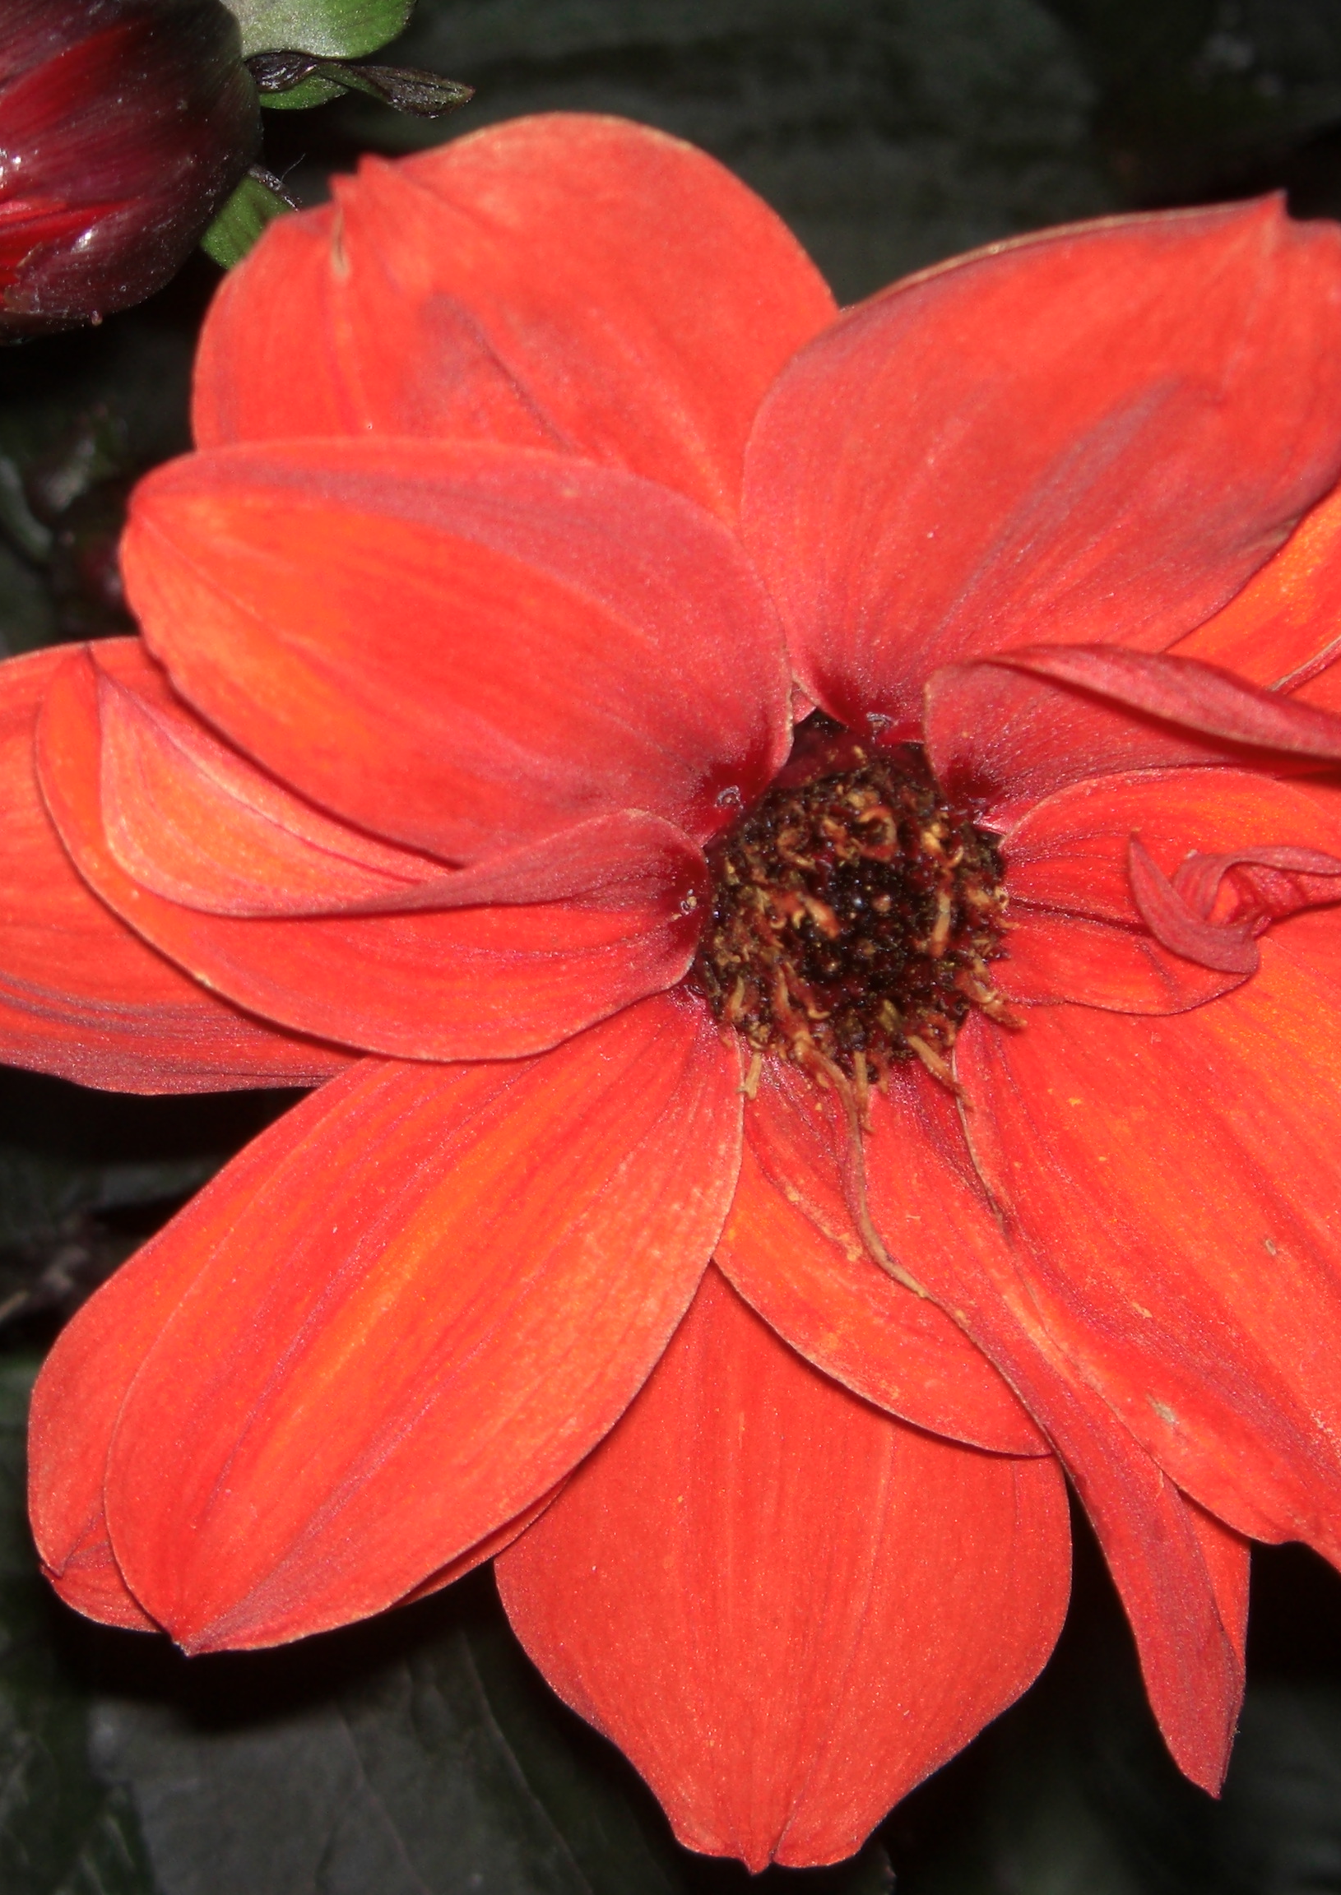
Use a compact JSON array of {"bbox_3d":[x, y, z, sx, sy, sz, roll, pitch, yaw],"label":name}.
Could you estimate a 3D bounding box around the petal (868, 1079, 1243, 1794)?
[{"bbox_3d":[0.021,0.026,0.376,0.011,0.041,0.011,-26,7,4],"label":"petal"}]

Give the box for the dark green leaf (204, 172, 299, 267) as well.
[{"bbox_3d":[-0.023,-0.041,0.392,0.005,0.003,0.007,43,71,12],"label":"dark green leaf"}]

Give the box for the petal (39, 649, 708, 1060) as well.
[{"bbox_3d":[-0.016,-0.005,0.371,0.036,0.017,0.012,14,7,-7],"label":"petal"}]

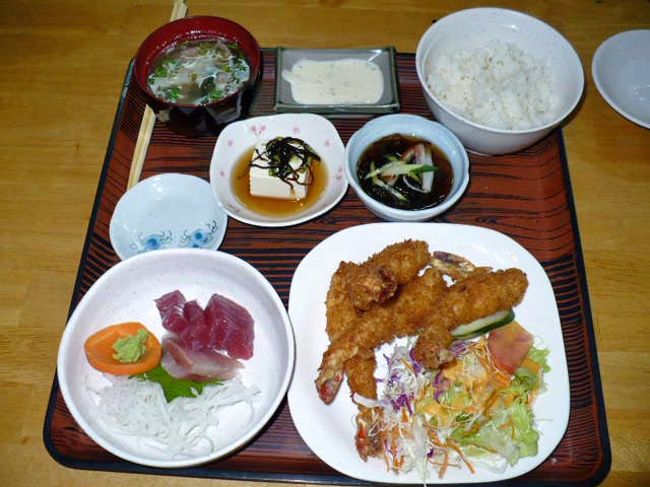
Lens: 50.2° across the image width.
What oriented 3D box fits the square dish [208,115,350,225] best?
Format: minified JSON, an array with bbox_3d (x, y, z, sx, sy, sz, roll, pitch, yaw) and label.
[{"bbox_3d":[-0.040,-0.058,0.617,0.117,0.039,0.117,-7,62,-6],"label":"square dish"}]

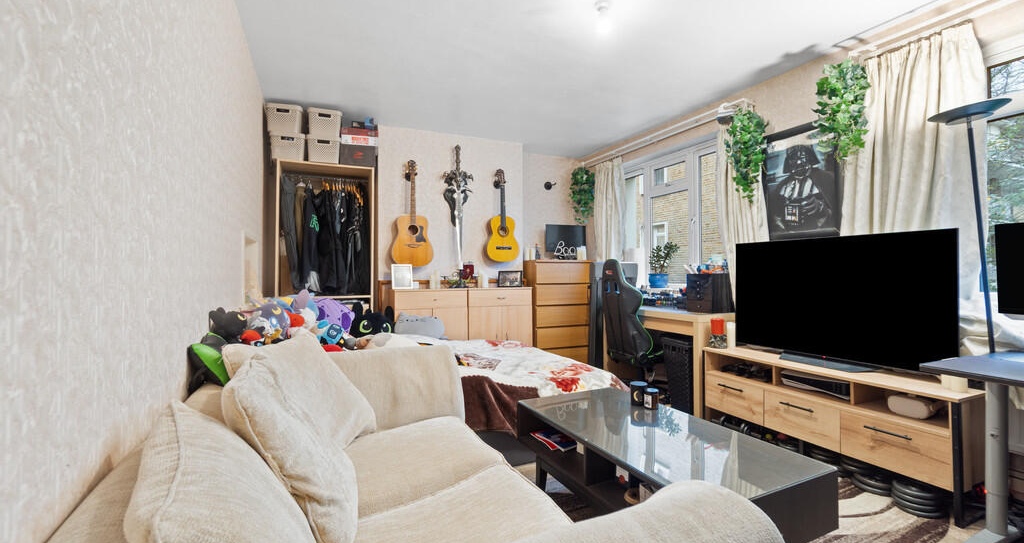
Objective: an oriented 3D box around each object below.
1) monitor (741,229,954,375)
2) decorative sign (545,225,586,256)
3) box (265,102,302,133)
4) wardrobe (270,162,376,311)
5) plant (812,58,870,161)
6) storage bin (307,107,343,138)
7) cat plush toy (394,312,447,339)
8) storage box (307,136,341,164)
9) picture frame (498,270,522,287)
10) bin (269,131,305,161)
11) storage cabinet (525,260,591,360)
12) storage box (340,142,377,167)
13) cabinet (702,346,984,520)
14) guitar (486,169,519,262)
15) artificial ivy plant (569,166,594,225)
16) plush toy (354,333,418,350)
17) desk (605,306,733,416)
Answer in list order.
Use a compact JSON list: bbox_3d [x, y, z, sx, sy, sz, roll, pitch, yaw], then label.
[{"bbox_3d":[1.941,0.184,2.650,0.202,0.786,1.222,0,0,-25],"label":"monitor"},{"bbox_3d":[0.630,-0.325,4.982,0.550,0.420,0.180,0,0,-22],"label":"decorative sign"},{"bbox_3d":[-1.867,-1.226,3.553,0.265,0.222,0.360,0,0,-18],"label":"box"},{"bbox_3d":[-1.731,0.094,3.992,0.792,2.077,0.500,0,0,-25],"label":"wardrobe"},{"bbox_3d":[1.917,-0.940,2.481,0.180,0.560,0.230,0,0,-25],"label":"plant"},{"bbox_3d":[-1.615,-1.228,3.683,0.265,0.222,0.360,0,0,-22],"label":"storage bin"},{"bbox_3d":[-0.686,0.405,3.220,0.390,0.200,0.220,0,0,-12],"label":"cat plush toy"},{"bbox_3d":[-1.630,-1.006,3.698,0.265,0.222,0.360,0,0,-23],"label":"storage box"},{"bbox_3d":[-0.014,0.085,4.538,0.281,0.170,0.050,0,0,-25],"label":"picture frame"},{"bbox_3d":[-1.855,-1.006,3.581,0.265,0.222,0.360,0,0,-20],"label":"bin"},{"bbox_3d":[0.485,0.498,4.963,0.715,1.224,0.450,0,0,-24],"label":"storage cabinet"},{"bbox_3d":[-1.457,-1.059,4.019,0.308,0.189,0.280,0,0,-25],"label":"storage box"},{"bbox_3d":[1.860,0.855,2.584,0.390,0.555,1.353,0,0,-25],"label":"cabinet"},{"bbox_3d":[-0.110,-0.599,4.590,0.372,0.995,0.120,0,0,-25],"label":"guitar"},{"bbox_3d":[0.847,-0.926,5.200,0.270,0.707,0.230,0,0,-25],"label":"artificial ivy plant"},{"bbox_3d":[-0.800,0.460,2.750,0.380,0.180,0.220,0,0,-6],"label":"plush toy"},{"bbox_3d":[1.342,0.712,3.680,0.500,0.795,1.100,0,0,-25],"label":"desk"}]

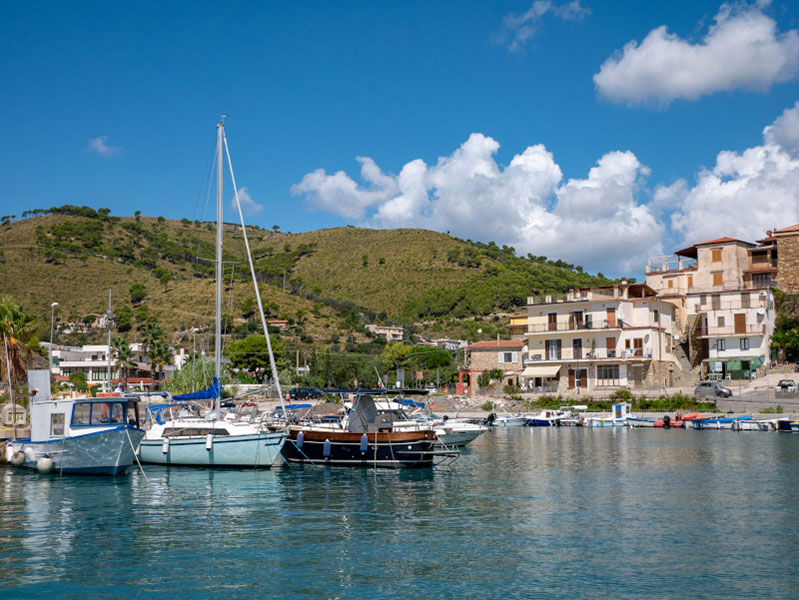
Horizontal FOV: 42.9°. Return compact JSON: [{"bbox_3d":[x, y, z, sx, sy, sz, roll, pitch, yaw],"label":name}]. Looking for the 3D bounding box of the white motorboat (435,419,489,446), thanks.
[{"bbox_3d":[1.062,5.777,44.195,6.000,1.500,2.200,-4,-7,27],"label":"white motorboat"}]

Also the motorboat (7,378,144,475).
[{"bbox_3d":[-9.096,3.574,28.829,2.500,2.789,7.100,4,-8,-37],"label":"motorboat"}]

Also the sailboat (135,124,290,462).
[{"bbox_3d":[-5.959,-0.251,32.048,7.400,10.917,2.600,-6,-8,43],"label":"sailboat"}]

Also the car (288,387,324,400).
[{"bbox_3d":[-10.395,10.433,113.552,4.100,1.500,1.720,1,-6,-15],"label":"car"}]

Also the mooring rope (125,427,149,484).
[{"bbox_3d":[-6.452,3.800,25.005,0.040,0.040,2.490,3,23,-29],"label":"mooring rope"}]

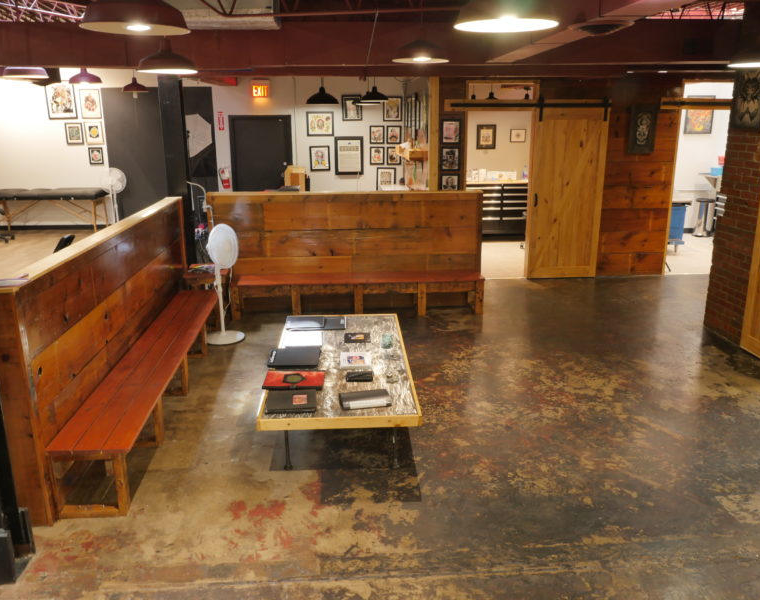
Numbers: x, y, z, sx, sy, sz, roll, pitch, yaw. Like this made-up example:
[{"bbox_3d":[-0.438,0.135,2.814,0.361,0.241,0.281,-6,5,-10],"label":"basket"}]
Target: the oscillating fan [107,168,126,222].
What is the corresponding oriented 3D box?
[{"bbox_3d":[-4.330,-1.578,10.621,0.410,1.140,0.390,-7,17,-22],"label":"oscillating fan"}]

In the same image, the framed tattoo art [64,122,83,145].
[{"bbox_3d":[-5.155,-2.800,10.922,0.273,0.355,0.030,-2,15,-5],"label":"framed tattoo art"}]

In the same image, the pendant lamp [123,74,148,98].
[{"bbox_3d":[-3.763,-3.270,9.948,0.385,0.329,0.385,-1,15,-3],"label":"pendant lamp"}]

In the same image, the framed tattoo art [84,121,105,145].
[{"bbox_3d":[-5.431,-3.168,12.301,0.318,0.415,0.030,-1,15,-3],"label":"framed tattoo art"}]

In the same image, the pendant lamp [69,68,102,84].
[{"bbox_3d":[-3.434,-2.621,7.523,0.385,0.231,0.385,-1,15,-3],"label":"pendant lamp"}]

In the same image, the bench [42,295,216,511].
[{"bbox_3d":[-1.654,0.524,4.938,0.410,0.374,3.320,-2,15,-5],"label":"bench"}]

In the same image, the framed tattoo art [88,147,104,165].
[{"bbox_3d":[-5.442,-2.757,12.412,0.256,0.312,0.030,-1,15,-3],"label":"framed tattoo art"}]

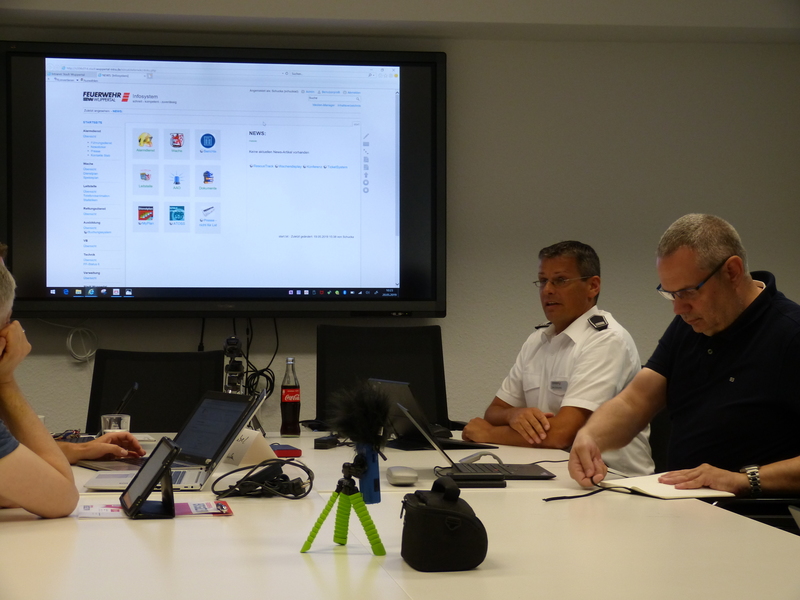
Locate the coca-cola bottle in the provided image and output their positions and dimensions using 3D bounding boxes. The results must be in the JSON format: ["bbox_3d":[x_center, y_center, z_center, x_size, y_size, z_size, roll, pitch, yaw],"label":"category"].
[{"bbox_3d":[-0.331,0.296,5.460,0.060,0.240,0.060,0,0,0],"label":"coca-cola bottle"}]

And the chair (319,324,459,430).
[{"bbox_3d":[-0.055,0.617,6.200,0.600,1.050,0.600,0,0,-6],"label":"chair"}]

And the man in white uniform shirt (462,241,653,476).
[{"bbox_3d":[0.435,0.489,5.080,0.720,1.310,0.560,0,0,-35],"label":"man in white uniform shirt"}]

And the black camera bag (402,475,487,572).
[{"bbox_3d":[0.072,0.350,2.867,0.113,0.138,0.160,0,0,-10],"label":"black camera bag"}]

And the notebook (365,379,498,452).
[{"bbox_3d":[0.092,0.322,5.165,0.272,0.184,0.300,0,0,-23],"label":"notebook"}]

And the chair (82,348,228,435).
[{"bbox_3d":[-0.835,0.657,6.200,0.600,0.970,0.600,0,0,-6],"label":"chair"}]

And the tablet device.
[{"bbox_3d":[-0.493,0.350,3.575,0.107,0.135,0.260,0,0,-13],"label":"tablet device"}]

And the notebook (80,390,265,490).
[{"bbox_3d":[-0.500,0.313,4.090,0.390,0.206,0.360,0,0,-4],"label":"notebook"}]

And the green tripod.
[{"bbox_3d":[-0.096,0.343,3.010,0.138,0.151,0.138,0,0,0],"label":"green tripod"}]

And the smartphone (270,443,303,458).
[{"bbox_3d":[-0.306,0.406,4.810,0.076,0.017,0.148,0,0,-15],"label":"smartphone"}]

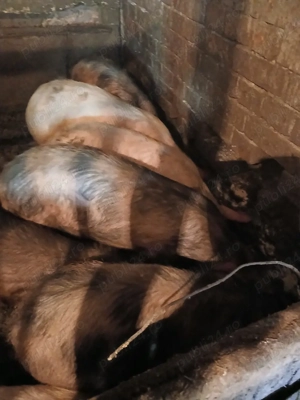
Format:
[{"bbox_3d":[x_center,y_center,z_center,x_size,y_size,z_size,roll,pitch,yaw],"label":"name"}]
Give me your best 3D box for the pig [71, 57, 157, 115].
[{"bbox_3d":[-0.305,-0.865,2.910,0.390,0.650,1.250,-32,51,-28],"label":"pig"}]

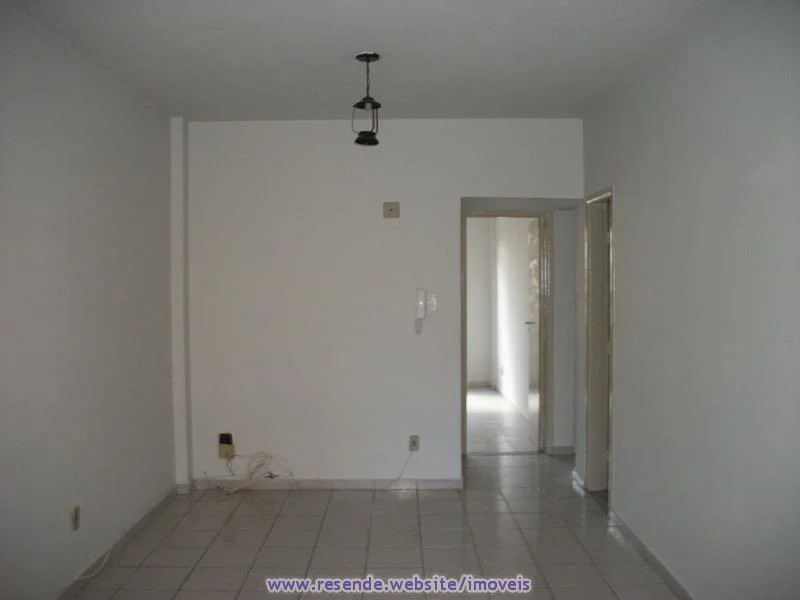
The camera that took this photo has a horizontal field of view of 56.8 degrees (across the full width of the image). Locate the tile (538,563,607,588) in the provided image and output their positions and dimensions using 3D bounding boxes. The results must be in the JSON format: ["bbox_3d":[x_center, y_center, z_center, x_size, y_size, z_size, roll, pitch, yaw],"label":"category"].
[{"bbox_3d":[0.897,1.437,3.829,0.302,0.010,0.298,0,1,0],"label":"tile"}]

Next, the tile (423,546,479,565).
[{"bbox_3d":[0.281,1.444,4.167,0.307,0.010,0.285,0,2,0],"label":"tile"}]

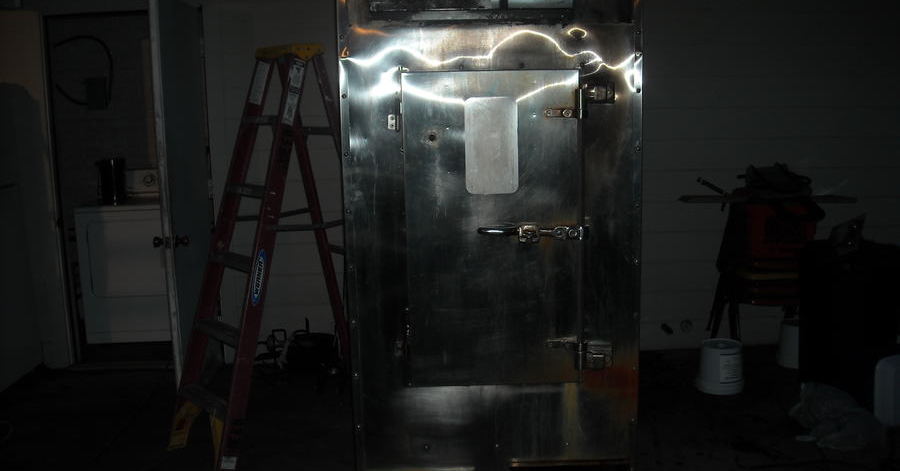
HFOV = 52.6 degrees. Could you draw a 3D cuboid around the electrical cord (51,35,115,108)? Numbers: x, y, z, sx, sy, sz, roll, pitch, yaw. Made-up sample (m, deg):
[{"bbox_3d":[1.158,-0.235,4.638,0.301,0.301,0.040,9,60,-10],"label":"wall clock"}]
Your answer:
[{"bbox_3d":[-2.520,-1.124,6.240,0.440,0.500,0.060,-1,9,-1],"label":"electrical cord"}]

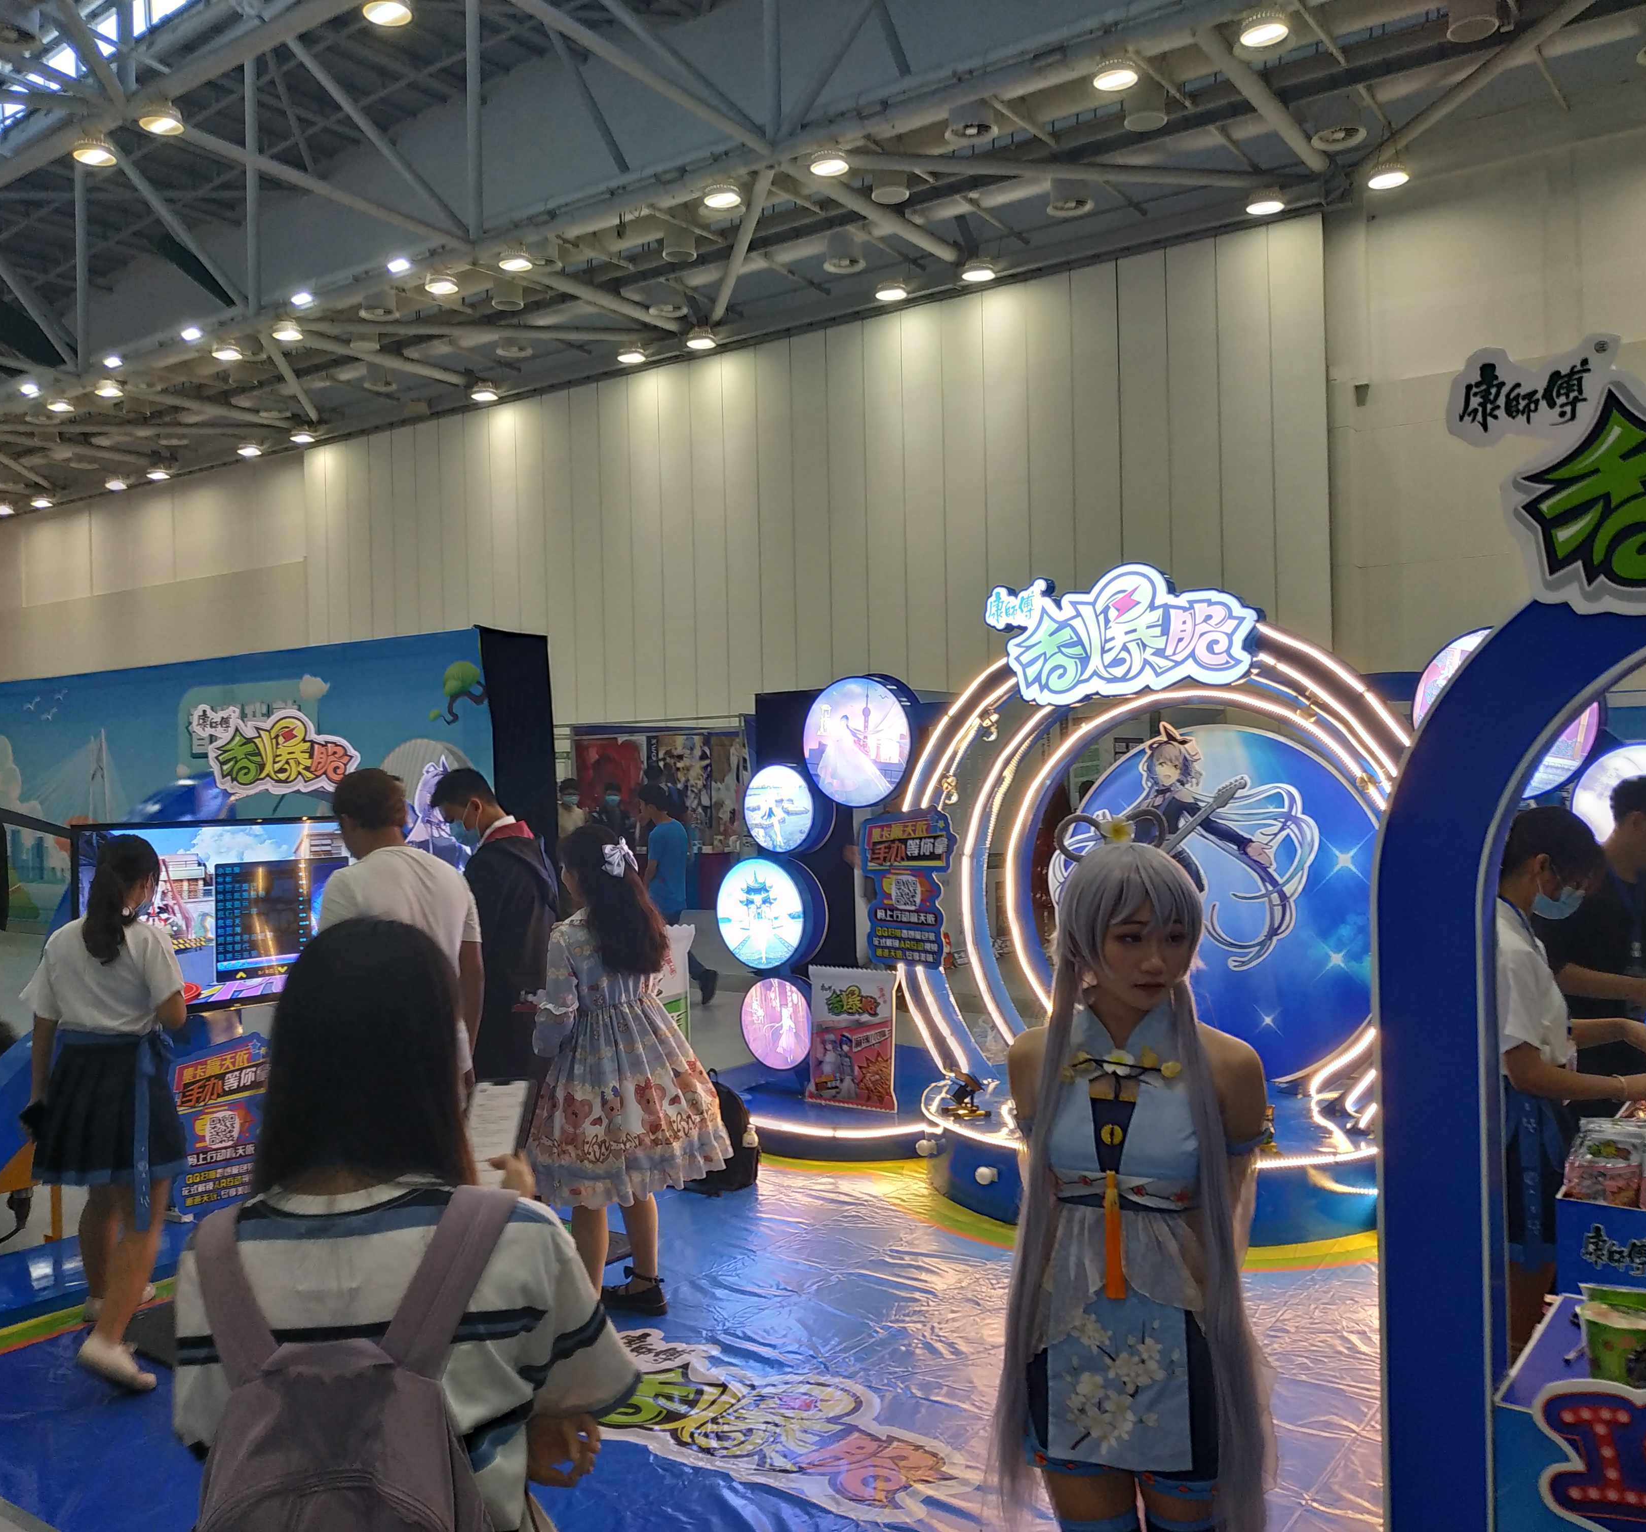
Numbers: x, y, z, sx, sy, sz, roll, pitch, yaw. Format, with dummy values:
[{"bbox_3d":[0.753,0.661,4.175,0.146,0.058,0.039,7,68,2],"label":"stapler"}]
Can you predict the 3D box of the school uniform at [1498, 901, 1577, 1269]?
[{"bbox_3d":[1.503,0.701,3.150,0.330,0.790,0.420,-1,-1,12],"label":"school uniform"}]

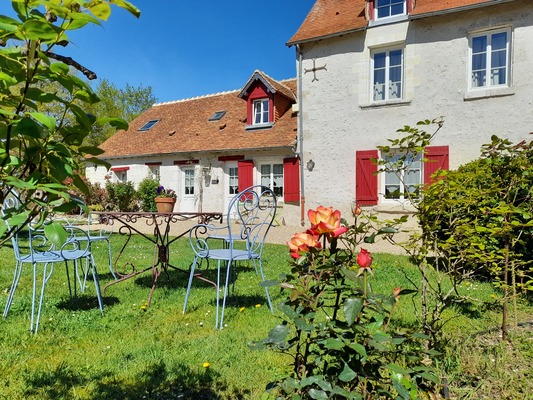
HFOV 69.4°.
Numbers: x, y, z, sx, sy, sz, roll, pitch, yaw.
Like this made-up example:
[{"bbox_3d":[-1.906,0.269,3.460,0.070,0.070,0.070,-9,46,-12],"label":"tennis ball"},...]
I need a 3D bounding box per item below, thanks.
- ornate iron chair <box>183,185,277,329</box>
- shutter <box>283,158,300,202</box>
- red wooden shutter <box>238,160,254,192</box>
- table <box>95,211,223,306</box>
[{"bbox_3d":[-0.283,0.379,2.850,0.520,0.920,0.530,0,0,-42],"label":"ornate iron chair"},{"bbox_3d":[0.815,-0.646,12.500,0.550,1.430,0.050,0,0,27],"label":"shutter"},{"bbox_3d":[-0.709,-0.647,13.250,0.550,1.430,0.050,0,0,27],"label":"red wooden shutter"},{"bbox_3d":[-0.946,0.483,3.500,1.100,0.720,1.100,0,0,-11],"label":"table"}]

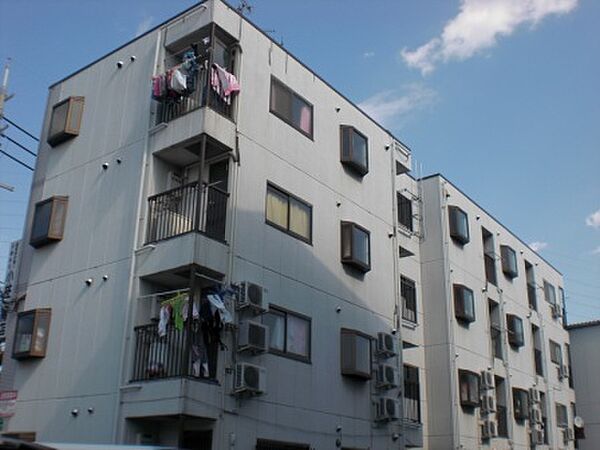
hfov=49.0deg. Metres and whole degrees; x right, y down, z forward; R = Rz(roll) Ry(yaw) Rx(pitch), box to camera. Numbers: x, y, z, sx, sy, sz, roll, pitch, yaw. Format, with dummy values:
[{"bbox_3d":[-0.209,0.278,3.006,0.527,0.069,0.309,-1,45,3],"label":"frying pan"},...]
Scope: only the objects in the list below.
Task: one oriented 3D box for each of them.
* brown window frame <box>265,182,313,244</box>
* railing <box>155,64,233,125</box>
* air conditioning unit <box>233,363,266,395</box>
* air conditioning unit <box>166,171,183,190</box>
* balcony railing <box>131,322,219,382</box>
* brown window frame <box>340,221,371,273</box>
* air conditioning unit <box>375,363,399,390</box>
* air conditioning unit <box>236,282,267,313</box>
[{"bbox_3d":[-0.226,-0.257,15.559,0.117,1.060,1.800,-15,-27,34],"label":"brown window frame"},{"bbox_3d":[-2.332,-2.690,14.852,1.593,1.164,0.929,-15,-27,34],"label":"railing"},{"bbox_3d":[-0.993,3.032,13.025,0.272,0.499,0.735,-15,-27,35],"label":"air conditioning unit"},{"bbox_3d":[-2.775,-0.869,14.738,0.247,0.487,0.481,-15,-27,34],"label":"air conditioning unit"},{"bbox_3d":[-2.425,2.545,12.910,1.571,1.108,0.967,-15,-27,35],"label":"balcony railing"},{"bbox_3d":[1.546,0.579,17.615,0.302,1.177,1.157,-15,-27,35],"label":"brown window frame"},{"bbox_3d":[2.272,3.918,17.076,0.260,0.496,0.716,-15,-27,34],"label":"air conditioning unit"},{"bbox_3d":[-0.971,1.475,13.634,0.272,0.519,0.715,-15,-27,35],"label":"air conditioning unit"}]

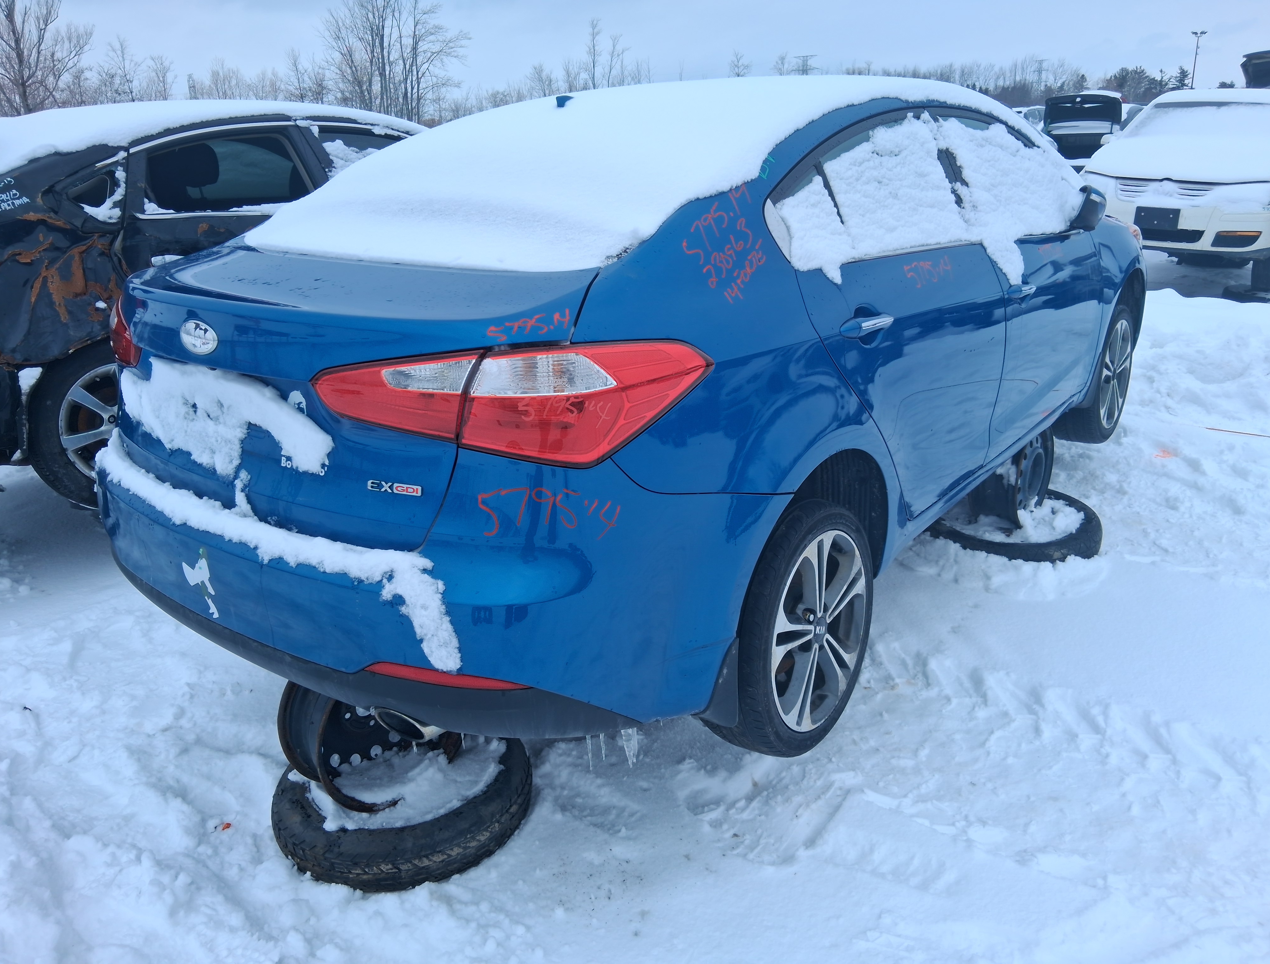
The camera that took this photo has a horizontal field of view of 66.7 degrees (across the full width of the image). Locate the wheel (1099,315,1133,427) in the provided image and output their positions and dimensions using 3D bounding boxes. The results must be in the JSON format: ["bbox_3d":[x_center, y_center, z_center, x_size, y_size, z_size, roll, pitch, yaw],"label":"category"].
[{"bbox_3d":[2.020,-0.478,4.241,0.180,0.468,0.468,11,24,37],"label":"wheel"}]

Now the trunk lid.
[{"bbox_3d":[-0.689,-0.236,2.028,1.390,0.450,0.500,12,25,36],"label":"trunk lid"}]

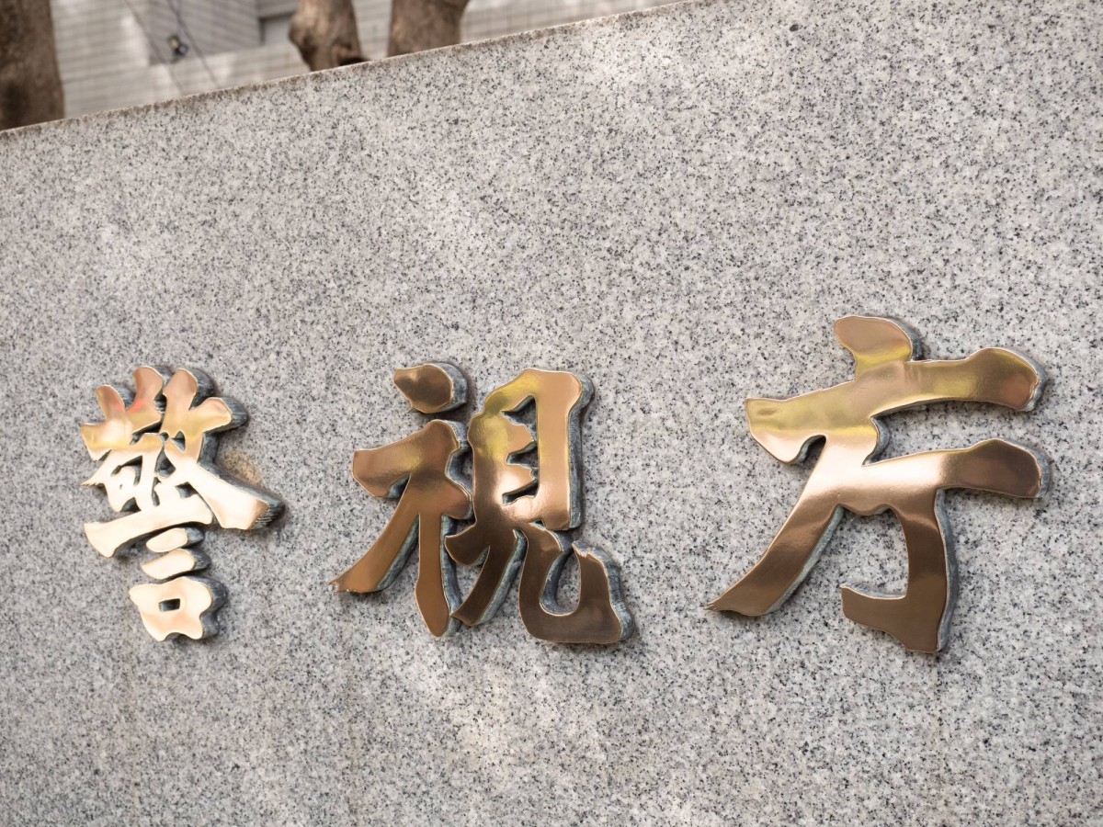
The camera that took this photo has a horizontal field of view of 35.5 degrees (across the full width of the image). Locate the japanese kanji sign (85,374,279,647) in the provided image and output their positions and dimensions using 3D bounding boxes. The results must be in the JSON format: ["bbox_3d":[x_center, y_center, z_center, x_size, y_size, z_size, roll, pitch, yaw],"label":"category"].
[{"bbox_3d":[-0.499,0.120,2.317,0.333,0.373,0.031,-3,0,31],"label":"japanese kanji sign"}]

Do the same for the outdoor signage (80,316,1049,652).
[{"bbox_3d":[-0.073,0.099,2.057,1.332,0.373,0.031,-3,0,31],"label":"outdoor signage"}]

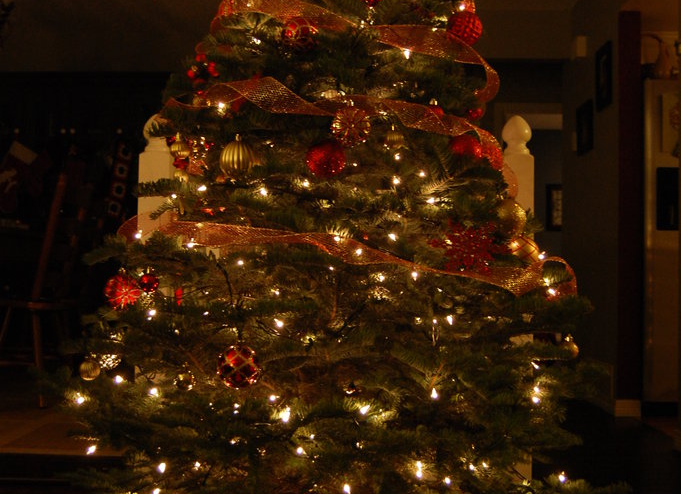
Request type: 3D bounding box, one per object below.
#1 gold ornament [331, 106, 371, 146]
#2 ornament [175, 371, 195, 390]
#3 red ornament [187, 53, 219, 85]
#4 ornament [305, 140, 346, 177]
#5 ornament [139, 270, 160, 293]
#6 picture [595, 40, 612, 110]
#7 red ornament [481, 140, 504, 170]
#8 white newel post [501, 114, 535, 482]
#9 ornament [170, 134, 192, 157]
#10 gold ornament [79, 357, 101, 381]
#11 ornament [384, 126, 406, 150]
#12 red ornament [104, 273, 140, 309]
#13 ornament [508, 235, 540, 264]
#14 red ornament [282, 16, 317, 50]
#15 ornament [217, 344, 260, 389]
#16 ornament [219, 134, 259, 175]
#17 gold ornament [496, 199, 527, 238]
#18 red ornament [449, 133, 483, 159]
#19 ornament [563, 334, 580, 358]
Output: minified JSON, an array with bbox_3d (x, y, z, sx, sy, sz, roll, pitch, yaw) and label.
[{"bbox_3d":[0.020,-0.248,2.090,0.081,0.082,0.076,1,-2,0],"label":"gold ornament"},{"bbox_3d":[-0.296,0.253,1.939,0.038,0.038,0.038,1,-2,1],"label":"ornament"},{"bbox_3d":[-0.298,-0.384,2.212,0.069,0.069,0.065,1,-2,1],"label":"red ornament"},{"bbox_3d":[-0.029,-0.170,1.980,0.076,0.073,0.076,1,-2,1],"label":"ornament"},{"bbox_3d":[-0.394,0.071,2.110,0.041,0.049,0.041,1,-2,0],"label":"ornament"},{"bbox_3d":[1.442,-0.935,5.610,0.025,0.340,0.300,1,-2,2],"label":"picture"},{"bbox_3d":[0.315,-0.192,2.121,0.051,0.062,0.052,1,-2,1],"label":"red ornament"},{"bbox_3d":[0.512,0.200,2.973,0.091,1.170,0.091,1,-2,1],"label":"white newel post"},{"bbox_3d":[-0.355,-0.224,2.270,0.043,0.054,0.043,1,-2,0],"label":"ornament"},{"bbox_3d":[-0.525,0.256,2.140,0.044,0.050,0.044,1,-2,0],"label":"gold ornament"},{"bbox_3d":[0.109,-0.215,2.020,0.038,0.045,0.038,1,-2,1],"label":"ornament"},{"bbox_3d":[-0.452,0.091,2.120,0.076,0.077,0.076,1,-2,1],"label":"red ornament"},{"bbox_3d":[0.423,0.008,2.360,0.078,0.078,0.078,1,-2,0],"label":"ornament"},{"bbox_3d":[-0.084,-0.444,2.120,0.072,0.073,0.072,1,-2,1],"label":"red ornament"},{"bbox_3d":[-0.185,0.216,1.858,0.077,0.079,0.077,1,-2,1],"label":"ornament"},{"bbox_3d":[-0.214,-0.191,2.140,0.077,0.087,0.077,1,-2,0],"label":"ornament"},{"bbox_3d":[0.354,-0.060,2.121,0.066,0.073,0.066,1,-2,1],"label":"gold ornament"},{"bbox_3d":[0.257,-0.201,2.100,0.073,0.073,0.073,1,-2,1],"label":"red ornament"},{"bbox_3d":[0.483,0.211,2.160,0.043,0.056,0.043,1,-2,1],"label":"ornament"}]

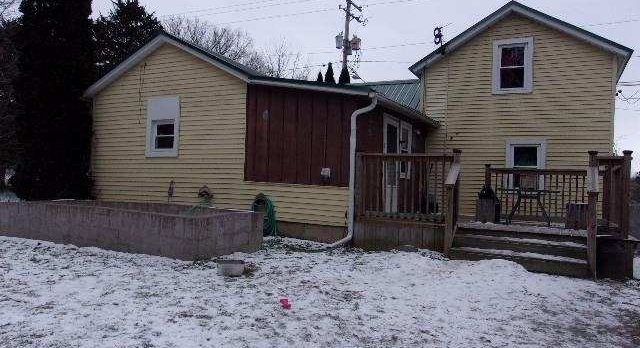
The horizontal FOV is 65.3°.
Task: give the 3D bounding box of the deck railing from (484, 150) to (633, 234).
[{"bbox_3d":[3.787,0.305,8.334,2.300,1.200,2.300,1,-1,29],"label":"deck railing"}]

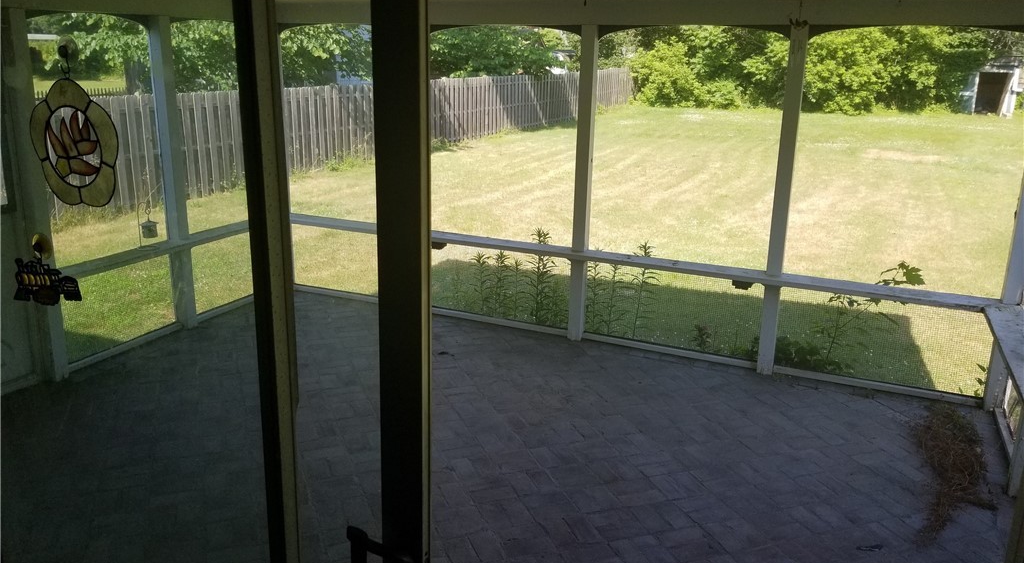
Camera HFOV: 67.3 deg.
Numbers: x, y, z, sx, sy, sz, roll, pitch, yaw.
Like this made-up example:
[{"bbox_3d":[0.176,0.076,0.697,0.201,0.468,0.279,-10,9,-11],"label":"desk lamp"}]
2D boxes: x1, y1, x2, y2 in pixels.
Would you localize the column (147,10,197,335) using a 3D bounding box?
[{"bbox_3d":[-2.228,-0.668,5.078,0.090,2.040,0.090,8,16,25],"label":"column"}]

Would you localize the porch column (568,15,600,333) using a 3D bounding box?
[{"bbox_3d":[0.475,-0.594,5.022,0.090,2.035,0.090,8,16,25],"label":"porch column"}]

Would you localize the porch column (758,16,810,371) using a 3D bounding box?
[{"bbox_3d":[1.581,-0.428,4.480,0.090,2.030,0.090,8,16,25],"label":"porch column"}]

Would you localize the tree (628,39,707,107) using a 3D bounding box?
[{"bbox_3d":[7.938,-10.661,39.500,3.850,3.500,3.600,4,15,10],"label":"tree"}]

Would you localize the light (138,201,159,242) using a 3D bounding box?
[{"bbox_3d":[-2.312,-0.354,4.889,0.130,0.292,0.125,-6,16,-25],"label":"light"}]

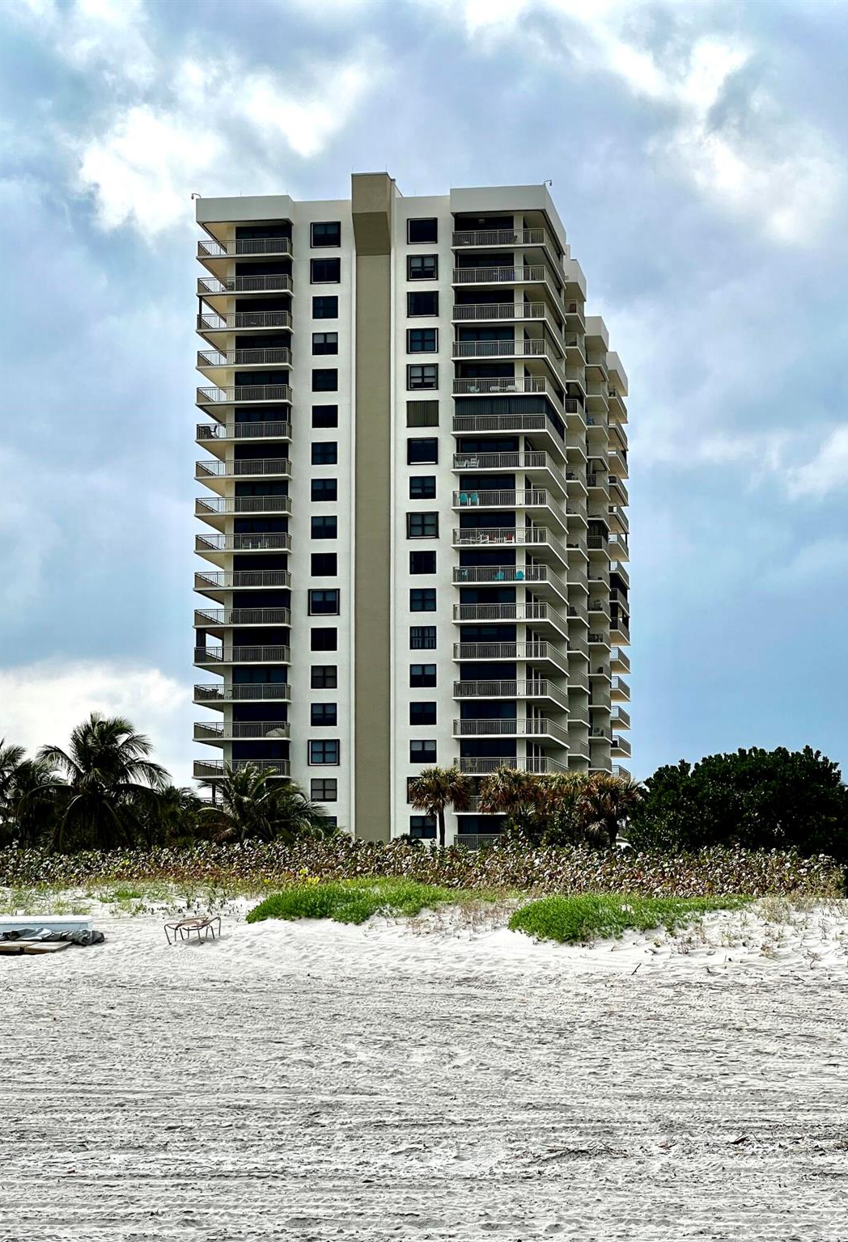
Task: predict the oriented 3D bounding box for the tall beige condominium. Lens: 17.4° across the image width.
[{"bbox_3d":[1.519,-3.258,231.595,25.544,50.596,71.279,-1,-6,9],"label":"tall beige condominium"}]

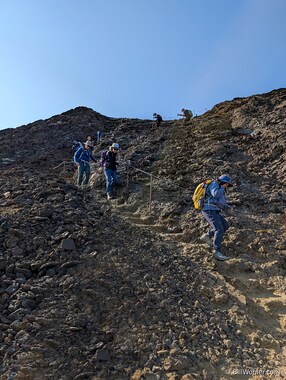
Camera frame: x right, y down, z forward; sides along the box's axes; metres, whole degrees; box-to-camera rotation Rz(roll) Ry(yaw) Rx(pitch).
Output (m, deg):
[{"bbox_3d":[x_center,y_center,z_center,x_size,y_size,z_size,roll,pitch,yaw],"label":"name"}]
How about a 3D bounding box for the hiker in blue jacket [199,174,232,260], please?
[{"bbox_3d":[1.351,0.509,4.850,0.580,1.550,0.500,-1,-6,22],"label":"hiker in blue jacket"}]

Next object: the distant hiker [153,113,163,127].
[{"bbox_3d":[1.374,-6.653,25.000,0.800,1.380,0.520,4,-6,-25],"label":"distant hiker"}]

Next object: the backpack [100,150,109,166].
[{"bbox_3d":[-1.153,-0.943,7.900,0.240,0.470,0.300,-3,-7,37],"label":"backpack"}]

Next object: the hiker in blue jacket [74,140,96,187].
[{"bbox_3d":[-2.071,-0.947,9.500,0.620,1.650,0.550,4,-7,-30],"label":"hiker in blue jacket"}]

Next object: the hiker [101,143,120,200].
[{"bbox_3d":[-0.955,-0.535,7.750,0.500,1.640,0.480,-4,-8,41],"label":"hiker"}]

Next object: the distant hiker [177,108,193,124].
[{"bbox_3d":[3.461,-6.088,22.000,1.000,1.350,0.550,3,-6,-20],"label":"distant hiker"}]

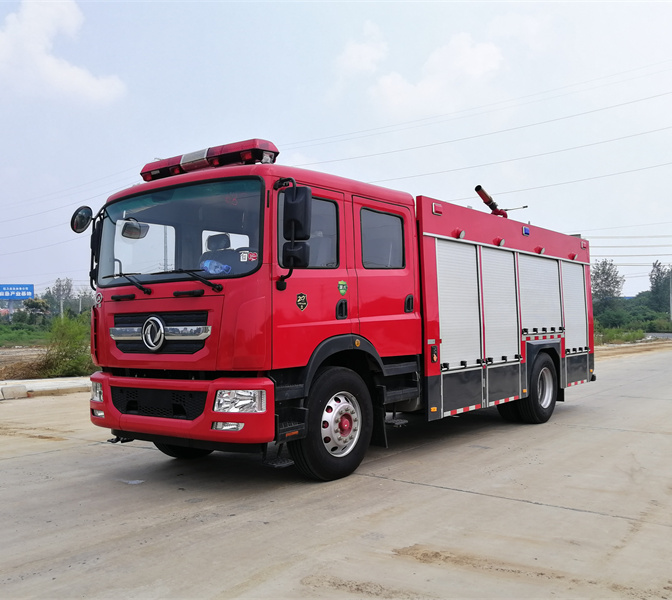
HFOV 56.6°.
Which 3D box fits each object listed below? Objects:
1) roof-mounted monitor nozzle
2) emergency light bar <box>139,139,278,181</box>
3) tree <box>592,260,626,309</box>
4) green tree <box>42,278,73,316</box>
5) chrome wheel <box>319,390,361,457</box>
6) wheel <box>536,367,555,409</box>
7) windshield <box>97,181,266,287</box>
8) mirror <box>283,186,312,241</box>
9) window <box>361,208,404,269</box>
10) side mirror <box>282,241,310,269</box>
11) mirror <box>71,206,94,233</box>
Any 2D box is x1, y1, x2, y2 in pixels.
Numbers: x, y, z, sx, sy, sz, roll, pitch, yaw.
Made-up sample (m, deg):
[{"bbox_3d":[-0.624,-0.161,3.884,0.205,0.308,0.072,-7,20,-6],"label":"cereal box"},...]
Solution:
[{"bbox_3d":[2.572,-1.583,10.318,0.250,0.450,0.950,-4,-4,40],"label":"roof-mounted monitor nozzle"},{"bbox_3d":[-1.215,-1.290,5.899,1.750,0.190,0.300,-4,-4,40],"label":"emergency light bar"},{"bbox_3d":[36.413,-0.606,84.000,5.200,10.000,5.200,-2,-3,23],"label":"tree"},{"bbox_3d":[-42.248,1.599,95.000,5.200,9.700,5.200,0,-3,-24],"label":"green tree"},{"bbox_3d":[0.013,1.117,5.580,0.180,0.595,0.595,-4,-4,40],"label":"chrome wheel"},{"bbox_3d":[2.944,1.236,8.966,0.200,0.595,0.595,-4,-4,40],"label":"wheel"},{"bbox_3d":[-1.495,-0.544,5.572,2.200,0.770,0.270,-4,-4,40],"label":"windshield"},{"bbox_3d":[-0.291,-0.650,4.719,0.200,0.410,0.100,-4,-4,40],"label":"mirror"},{"bbox_3d":[0.450,-0.566,6.082,0.040,0.570,0.700,-4,-4,40],"label":"window"},{"bbox_3d":[-0.298,-0.340,4.714,0.190,0.200,0.100,-4,-4,40],"label":"side mirror"},{"bbox_3d":[-2.621,-0.832,6.452,0.080,0.270,0.270,-2,-3,24],"label":"mirror"}]

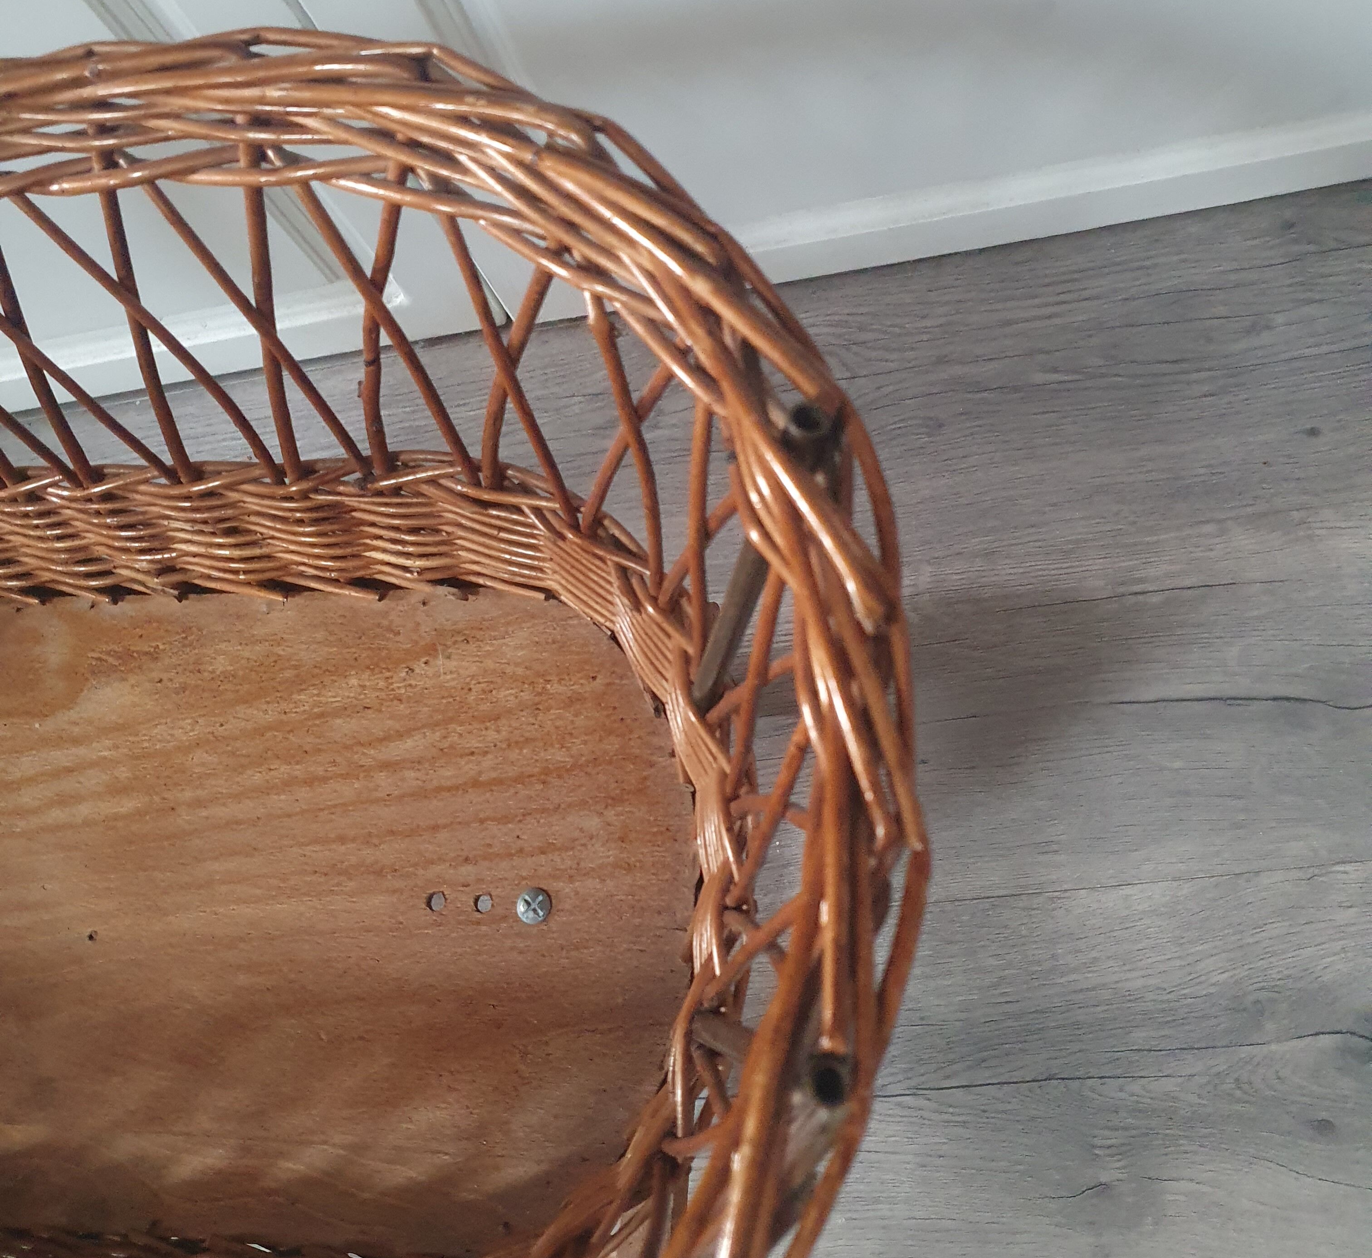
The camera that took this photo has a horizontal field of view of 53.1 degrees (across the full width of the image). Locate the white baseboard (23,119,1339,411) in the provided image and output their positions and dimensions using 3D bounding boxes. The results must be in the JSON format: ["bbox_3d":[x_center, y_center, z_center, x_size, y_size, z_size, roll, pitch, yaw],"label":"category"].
[{"bbox_3d":[-0.039,-0.229,0.881,0.920,0.050,0.019,-7,71,10],"label":"white baseboard"}]

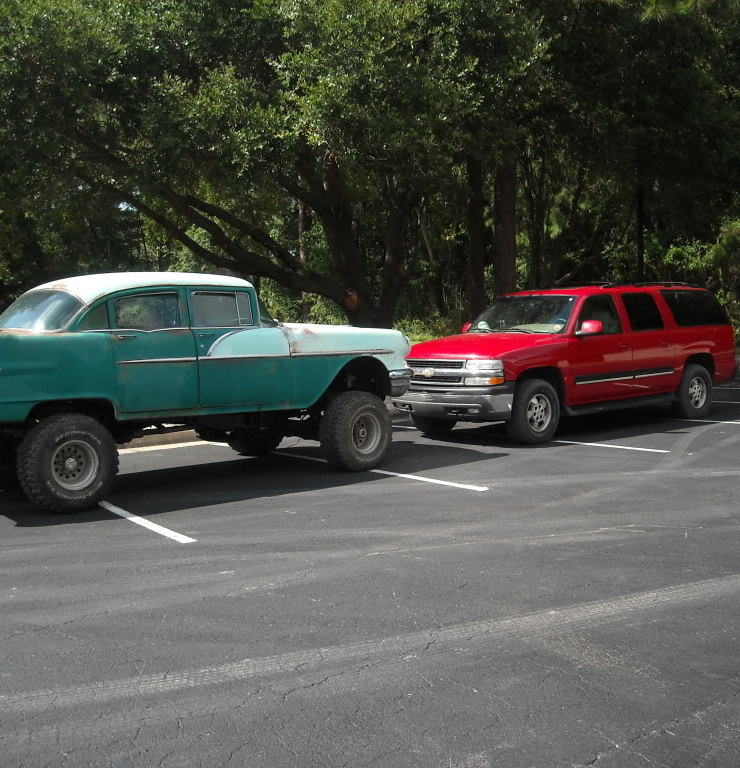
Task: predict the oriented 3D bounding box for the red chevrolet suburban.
[{"bbox_3d":[2.853,-0.387,14.403,5.560,1.910,2.040,-5,5,-39],"label":"red chevrolet suburban"}]

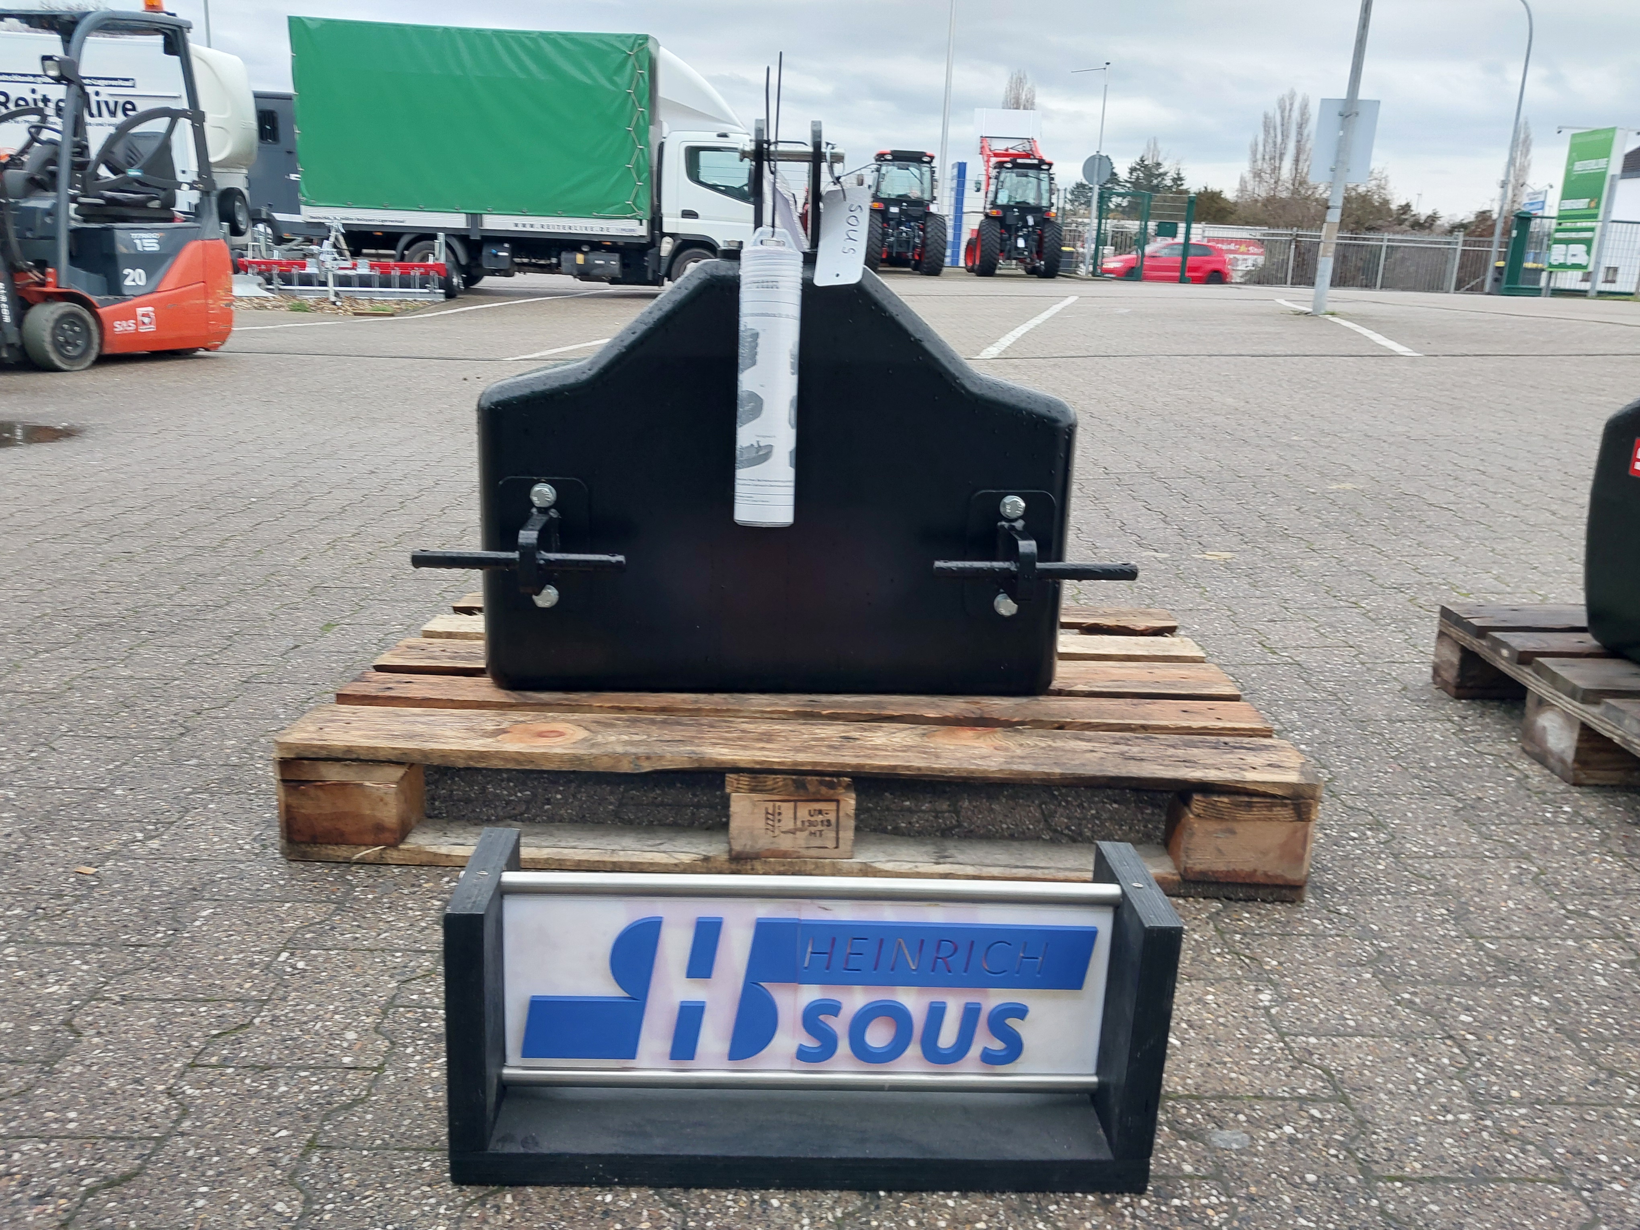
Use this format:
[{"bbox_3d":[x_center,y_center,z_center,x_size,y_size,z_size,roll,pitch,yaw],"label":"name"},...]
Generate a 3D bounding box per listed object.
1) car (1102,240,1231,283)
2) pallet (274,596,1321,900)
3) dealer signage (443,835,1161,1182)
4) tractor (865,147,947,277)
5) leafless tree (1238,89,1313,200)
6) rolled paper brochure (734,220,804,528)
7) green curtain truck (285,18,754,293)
[{"bbox_3d":[10.506,-10.745,39.466,3.980,1.450,1.690,4,16,5],"label":"car"},{"bbox_3d":[-0.021,0.142,1.868,1.200,0.146,0.800,2,15,1],"label":"pallet"},{"bbox_3d":[-0.010,0.319,1.044,0.546,0.235,0.142,2,16,-2],"label":"dealer signage"},{"bbox_3d":[1.673,-8.531,27.293,1.750,2.450,3.600,1,16,-3],"label":"tractor"},{"bbox_3d":[35.206,-33.904,100.000,5.200,14.600,4.800,2,16,0],"label":"leafless tree"},{"bbox_3d":[-0.062,-0.286,1.551,0.074,0.353,0.074,1,16,-5],"label":"rolled paper brochure"},{"bbox_3d":[-3.511,-5.920,17.106,6.050,3.250,2.200,0,16,-5],"label":"green curtain truck"}]

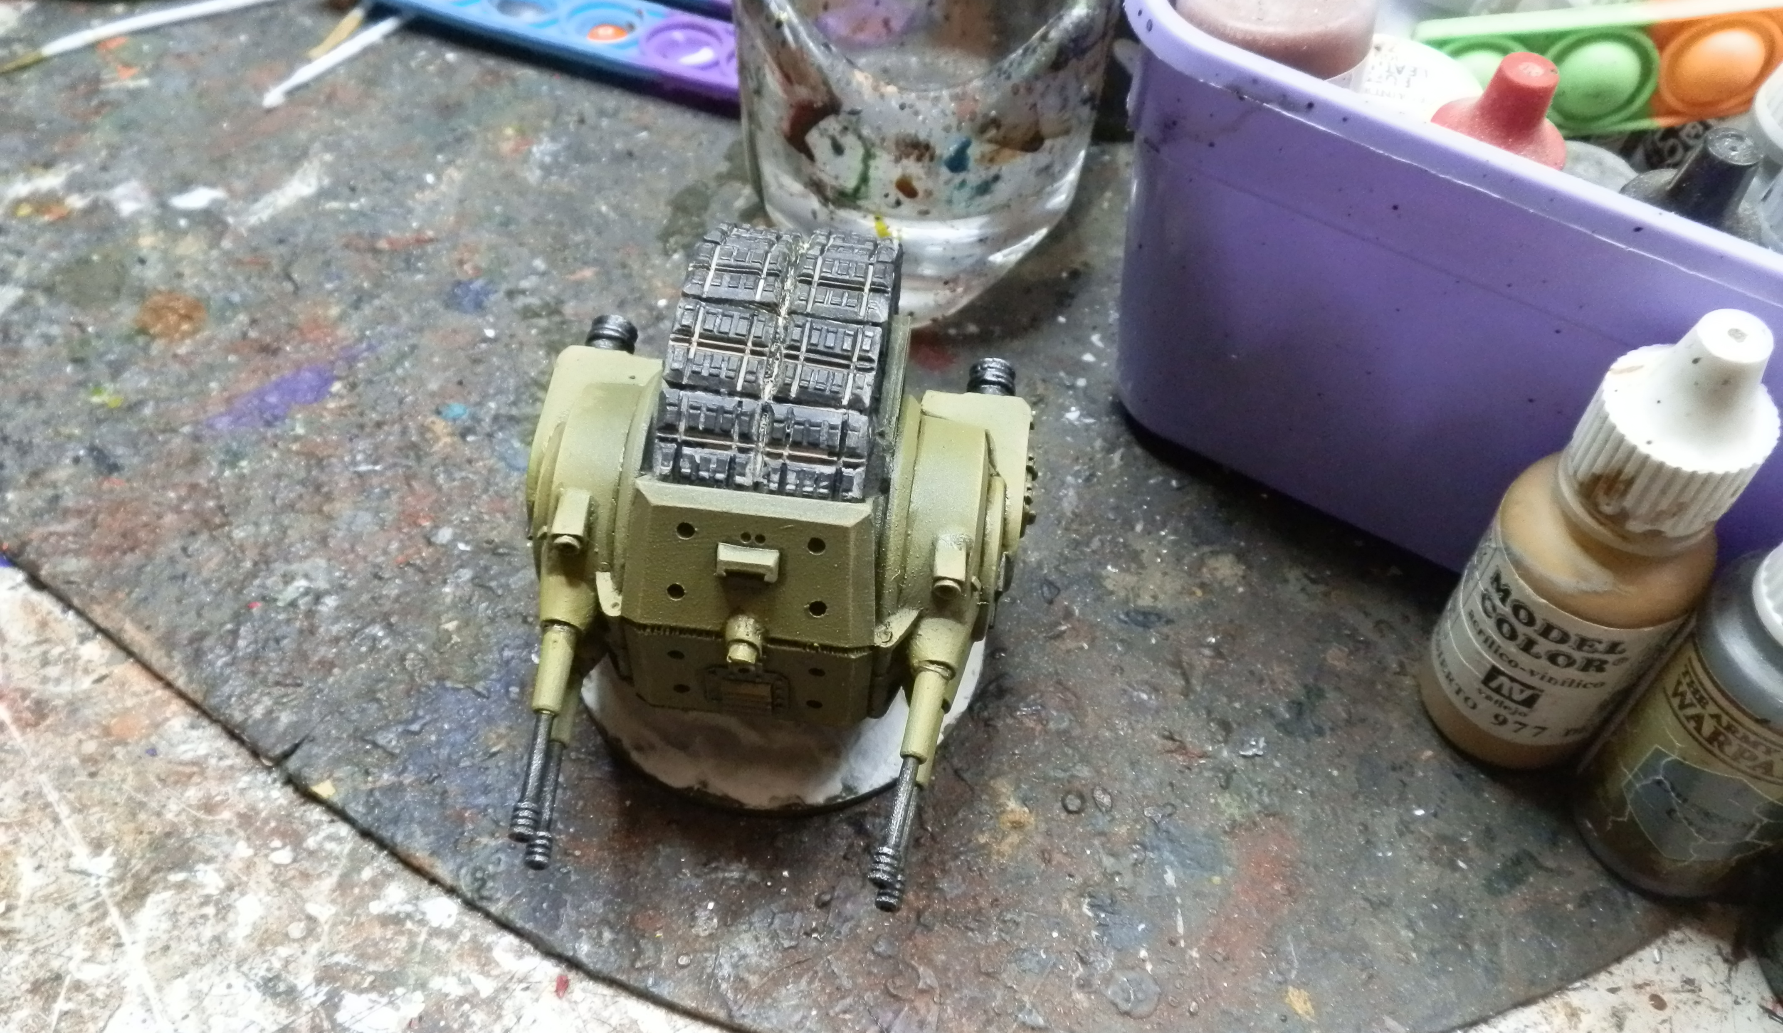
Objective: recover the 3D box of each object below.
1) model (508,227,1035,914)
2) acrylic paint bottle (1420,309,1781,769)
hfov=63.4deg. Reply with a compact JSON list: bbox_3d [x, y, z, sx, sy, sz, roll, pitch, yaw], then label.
[{"bbox_3d":[-0.016,0.003,0.199,0.070,0.064,0.096,7,55,7],"label":"model"},{"bbox_3d":[0.091,0.004,0.185,0.024,0.079,0.024,-1,54,1],"label":"acrylic paint bottle"}]

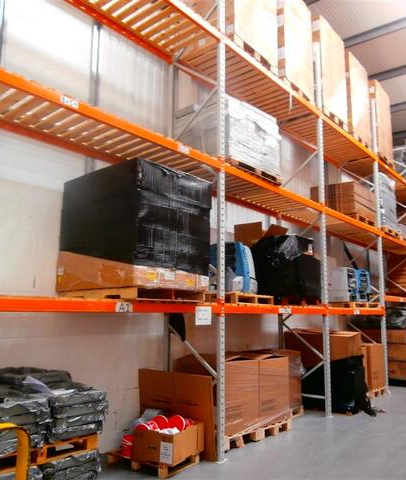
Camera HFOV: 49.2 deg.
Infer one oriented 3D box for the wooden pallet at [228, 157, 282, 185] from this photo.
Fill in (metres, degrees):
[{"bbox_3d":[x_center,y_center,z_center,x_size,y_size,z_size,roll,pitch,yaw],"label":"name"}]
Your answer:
[{"bbox_3d":[0.340,-0.877,6.171,0.985,0.138,1.212,-7,-12,39],"label":"wooden pallet"}]

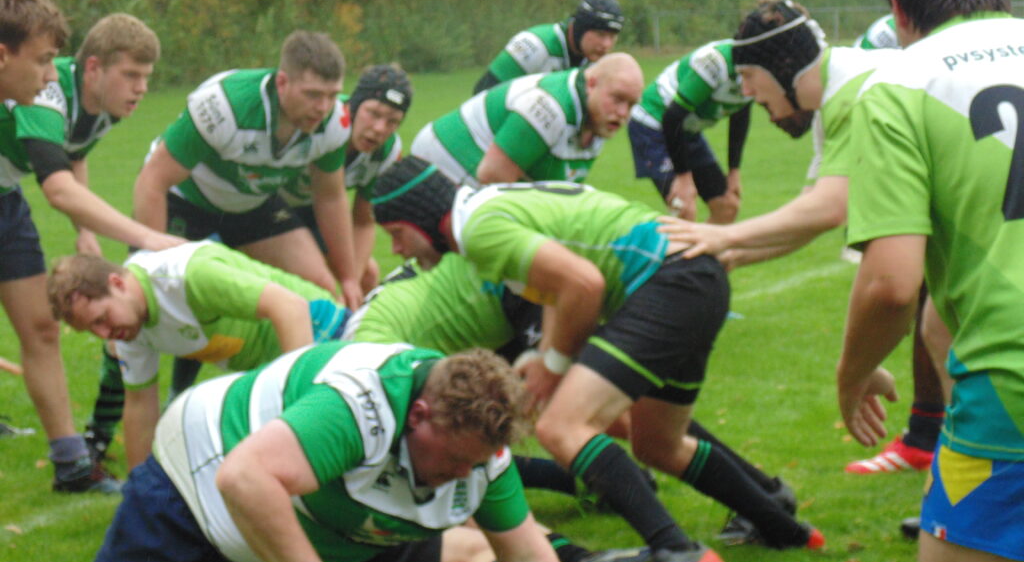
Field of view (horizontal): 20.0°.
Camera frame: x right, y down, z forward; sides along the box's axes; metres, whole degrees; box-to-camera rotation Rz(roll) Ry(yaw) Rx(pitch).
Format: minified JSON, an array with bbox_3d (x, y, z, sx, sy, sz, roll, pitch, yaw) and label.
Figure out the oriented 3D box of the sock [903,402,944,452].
[{"bbox_3d":[1.255,0.445,8.800,0.130,0.180,0.110,2,7,-6],"label":"sock"}]

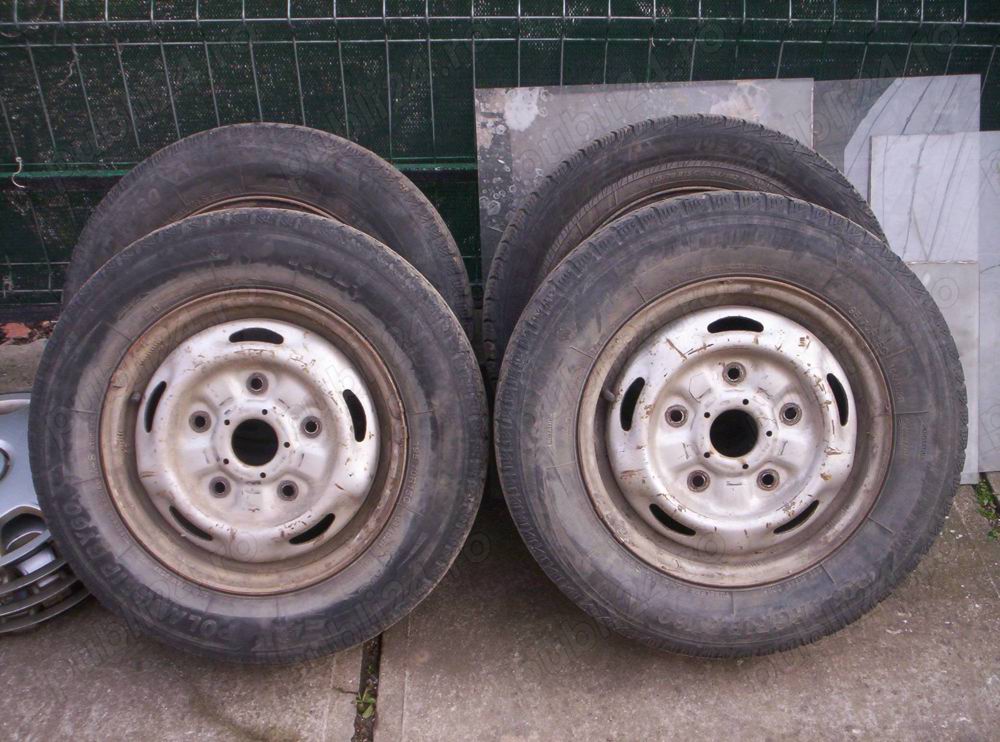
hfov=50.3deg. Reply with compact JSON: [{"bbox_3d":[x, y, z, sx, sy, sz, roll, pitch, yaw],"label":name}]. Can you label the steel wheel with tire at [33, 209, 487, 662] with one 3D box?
[{"bbox_3d":[-0.331,0.091,1.505,0.645,0.645,0.200,-1,5,1],"label":"steel wheel with tire"}]

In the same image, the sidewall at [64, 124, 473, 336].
[{"bbox_3d":[-0.362,-0.064,1.695,0.645,0.645,0.200,0,4,1],"label":"sidewall"}]

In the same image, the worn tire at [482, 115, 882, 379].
[{"bbox_3d":[0.294,-0.071,1.671,0.645,0.645,0.200,0,3,1],"label":"worn tire"}]

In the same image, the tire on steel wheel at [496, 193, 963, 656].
[{"bbox_3d":[0.310,0.073,1.476,0.645,0.645,0.200,-1,8,1],"label":"tire on steel wheel"}]

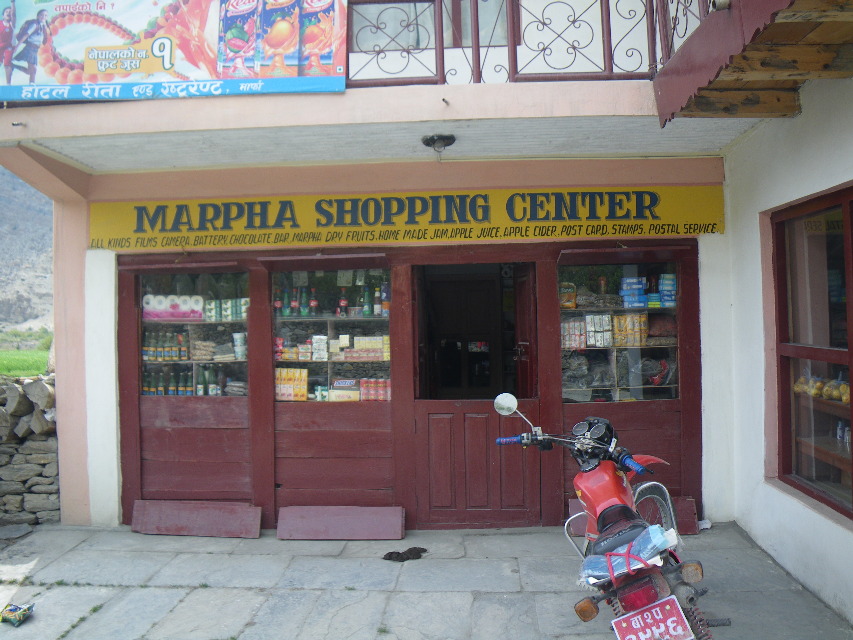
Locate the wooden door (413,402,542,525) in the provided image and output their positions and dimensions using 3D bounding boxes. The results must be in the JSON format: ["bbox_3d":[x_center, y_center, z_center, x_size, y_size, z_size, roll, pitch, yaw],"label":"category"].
[{"bbox_3d":[0.390,1.086,5.279,0.951,0.960,0.050,-1,0,3],"label":"wooden door"}]

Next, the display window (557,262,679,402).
[{"bbox_3d":[1.459,0.097,5.273,0.885,1.041,0.100,-1,0,3],"label":"display window"}]

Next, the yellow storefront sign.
[{"bbox_3d":[-0.203,-0.762,5.215,4.787,0.365,0.040,-1,0,3],"label":"yellow storefront sign"}]

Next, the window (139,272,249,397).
[{"bbox_3d":[-1.812,0.115,5.445,0.863,0.962,0.100,-1,0,3],"label":"window"}]

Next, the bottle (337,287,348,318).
[{"bbox_3d":[-0.657,-0.139,5.486,0.066,0.238,0.066,-1,0,3],"label":"bottle"}]

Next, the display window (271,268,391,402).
[{"bbox_3d":[-0.730,0.123,5.388,0.917,1.023,0.100,-1,0,3],"label":"display window"}]

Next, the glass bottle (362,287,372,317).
[{"bbox_3d":[-0.468,-0.139,5.476,0.066,0.238,0.066,-1,0,3],"label":"glass bottle"}]

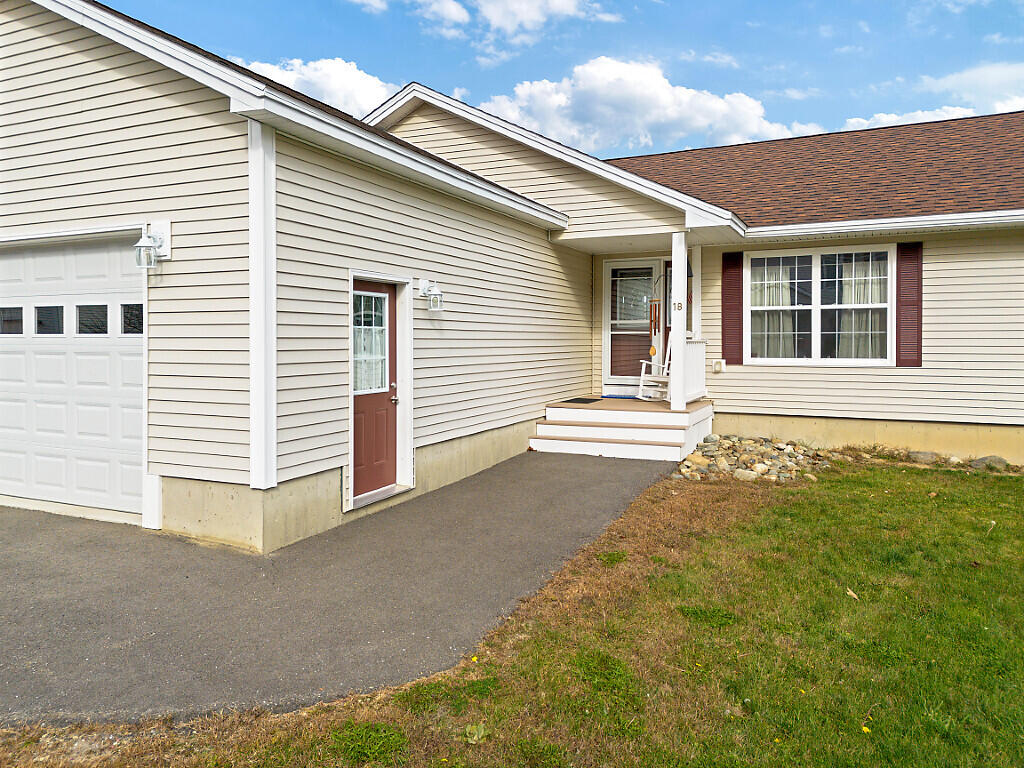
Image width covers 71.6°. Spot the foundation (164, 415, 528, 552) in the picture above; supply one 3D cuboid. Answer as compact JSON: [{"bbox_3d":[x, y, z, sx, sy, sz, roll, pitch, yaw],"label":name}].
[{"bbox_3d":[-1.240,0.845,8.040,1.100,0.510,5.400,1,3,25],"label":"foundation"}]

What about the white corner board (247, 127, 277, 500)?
[{"bbox_3d":[-1.908,-0.600,5.450,0.143,2.780,0.141,1,3,25],"label":"white corner board"}]

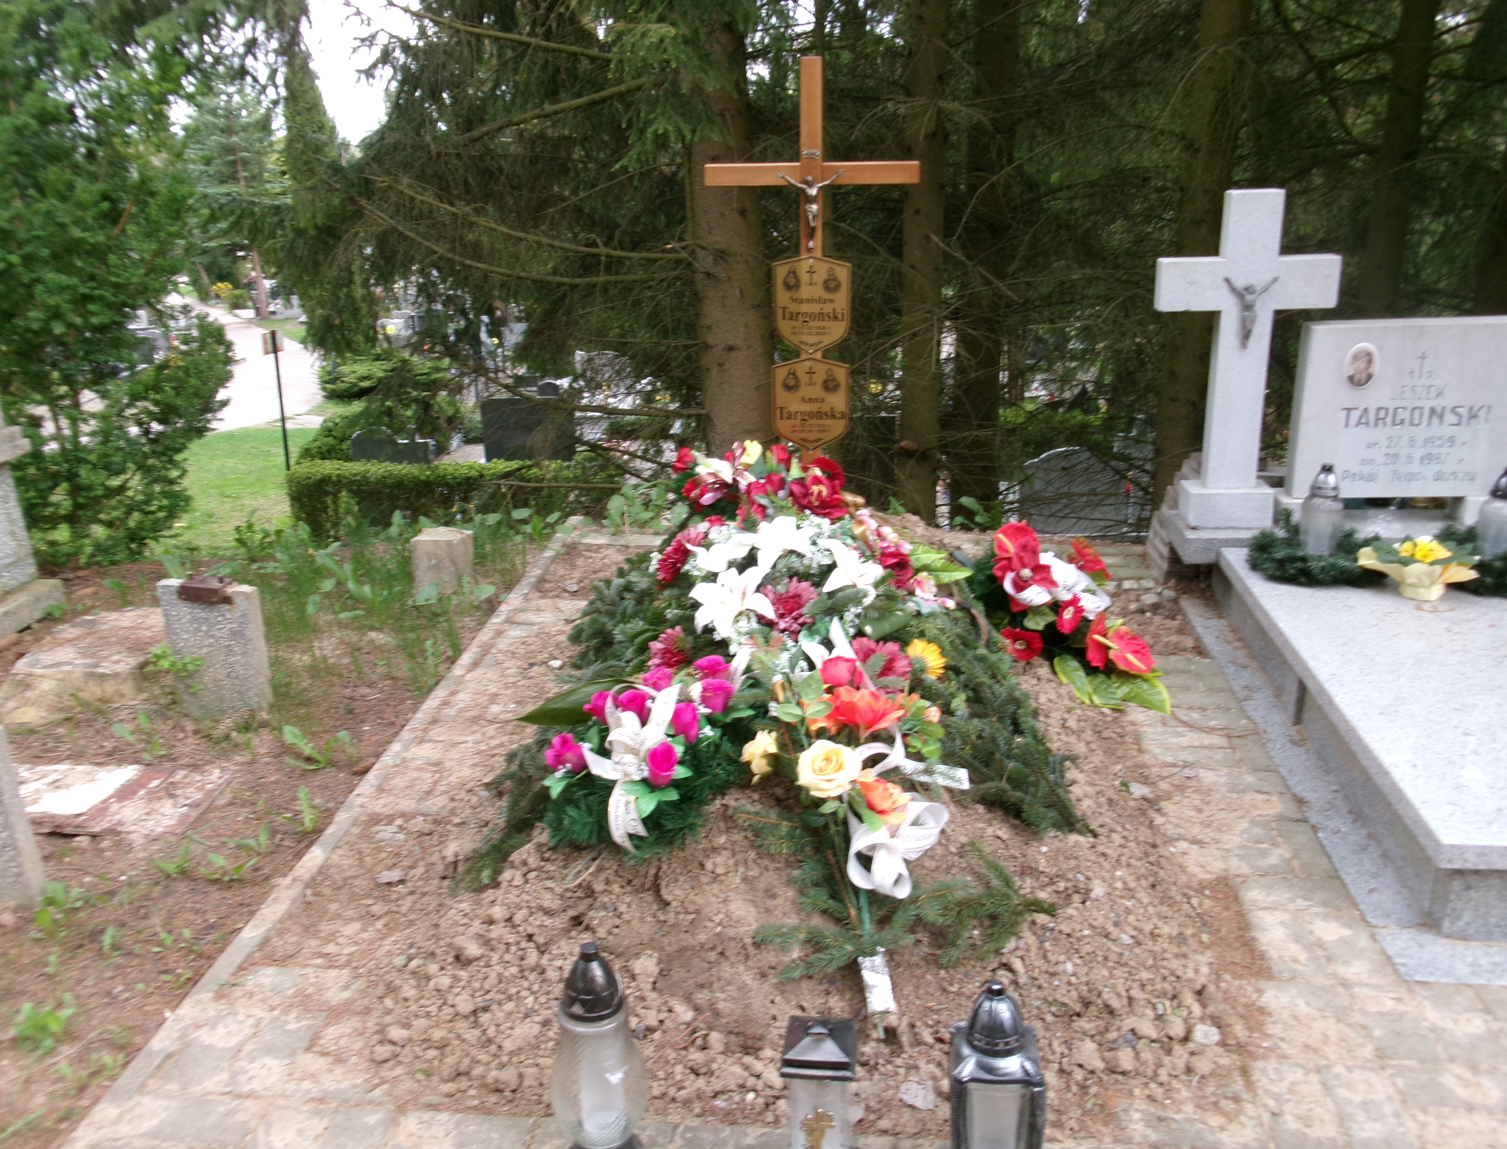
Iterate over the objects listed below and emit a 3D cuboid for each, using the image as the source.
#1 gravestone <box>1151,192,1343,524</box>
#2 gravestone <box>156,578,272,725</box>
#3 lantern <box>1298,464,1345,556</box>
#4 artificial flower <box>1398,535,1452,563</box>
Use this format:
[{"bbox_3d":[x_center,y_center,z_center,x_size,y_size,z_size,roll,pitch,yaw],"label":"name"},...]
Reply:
[{"bbox_3d":[1.387,-0.606,3.540,0.480,0.940,0.125,2,17,8],"label":"gravestone"},{"bbox_3d":[-1.335,0.190,3.090,0.240,0.345,0.070,3,17,14],"label":"gravestone"},{"bbox_3d":[1.543,-0.171,3.367,0.115,0.265,0.115,1,17,6],"label":"lantern"},{"bbox_3d":[1.679,-0.063,3.109,0.122,0.050,0.100,1,17,6],"label":"artificial flower"}]

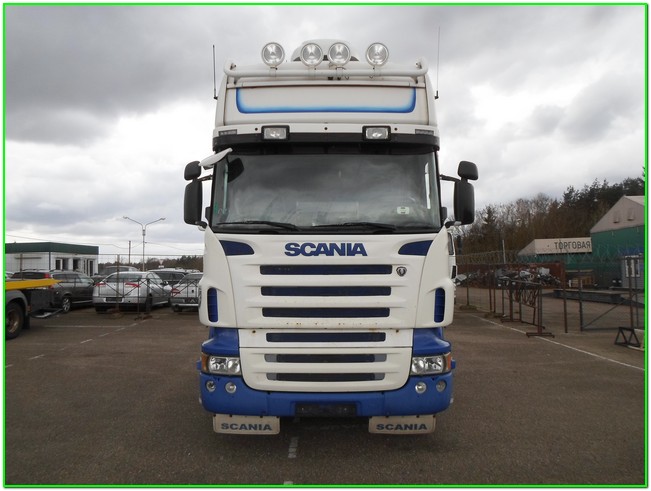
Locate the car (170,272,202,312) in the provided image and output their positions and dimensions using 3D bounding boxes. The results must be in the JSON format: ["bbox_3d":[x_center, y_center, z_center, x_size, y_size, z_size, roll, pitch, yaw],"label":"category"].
[{"bbox_3d":[-4.680,1.777,18.500,1.780,1.440,4.500,0,-2,-4],"label":"car"}]

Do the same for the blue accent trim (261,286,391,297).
[{"bbox_3d":[0.004,0.412,4.220,1.160,0.090,0.060,0,-2,0],"label":"blue accent trim"}]

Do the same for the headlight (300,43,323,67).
[{"bbox_3d":[-0.142,-1.974,4.870,0.230,0.240,0.140,0,-2,0],"label":"headlight"}]

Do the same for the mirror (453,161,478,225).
[{"bbox_3d":[1.461,-0.551,4.900,0.250,0.640,0.200,0,-2,0],"label":"mirror"}]

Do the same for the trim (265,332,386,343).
[{"bbox_3d":[0.009,0.872,4.450,1.130,0.088,0.060,0,-2,0],"label":"trim"}]

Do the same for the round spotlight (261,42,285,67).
[{"bbox_3d":[-0.542,-1.974,4.870,0.230,0.240,0.140,0,-2,0],"label":"round spotlight"}]

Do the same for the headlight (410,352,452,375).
[{"bbox_3d":[0.985,1.107,4.420,0.410,0.200,0.260,0,-2,0],"label":"headlight"}]

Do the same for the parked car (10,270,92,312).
[{"bbox_3d":[-10.300,1.722,18.500,1.840,1.550,4.700,0,-2,-4],"label":"parked car"}]

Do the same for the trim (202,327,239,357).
[{"bbox_3d":[-1.020,0.925,4.570,0.400,0.260,0.280,0,-2,0],"label":"trim"}]

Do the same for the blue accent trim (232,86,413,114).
[{"bbox_3d":[0.010,-1.477,4.800,1.830,0.290,0.100,0,-2,0],"label":"blue accent trim"}]

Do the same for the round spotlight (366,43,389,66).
[{"bbox_3d":[0.554,-2.013,4.970,0.240,0.245,0.140,0,-2,0],"label":"round spotlight"}]

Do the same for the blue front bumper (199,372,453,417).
[{"bbox_3d":[0.005,1.370,4.420,2.460,0.360,0.450,0,-2,0],"label":"blue front bumper"}]

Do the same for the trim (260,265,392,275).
[{"bbox_3d":[0.009,0.221,4.240,1.180,0.090,0.060,0,-2,0],"label":"trim"}]

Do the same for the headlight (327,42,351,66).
[{"bbox_3d":[0.144,-1.974,4.870,0.230,0.240,0.140,0,-2,0],"label":"headlight"}]

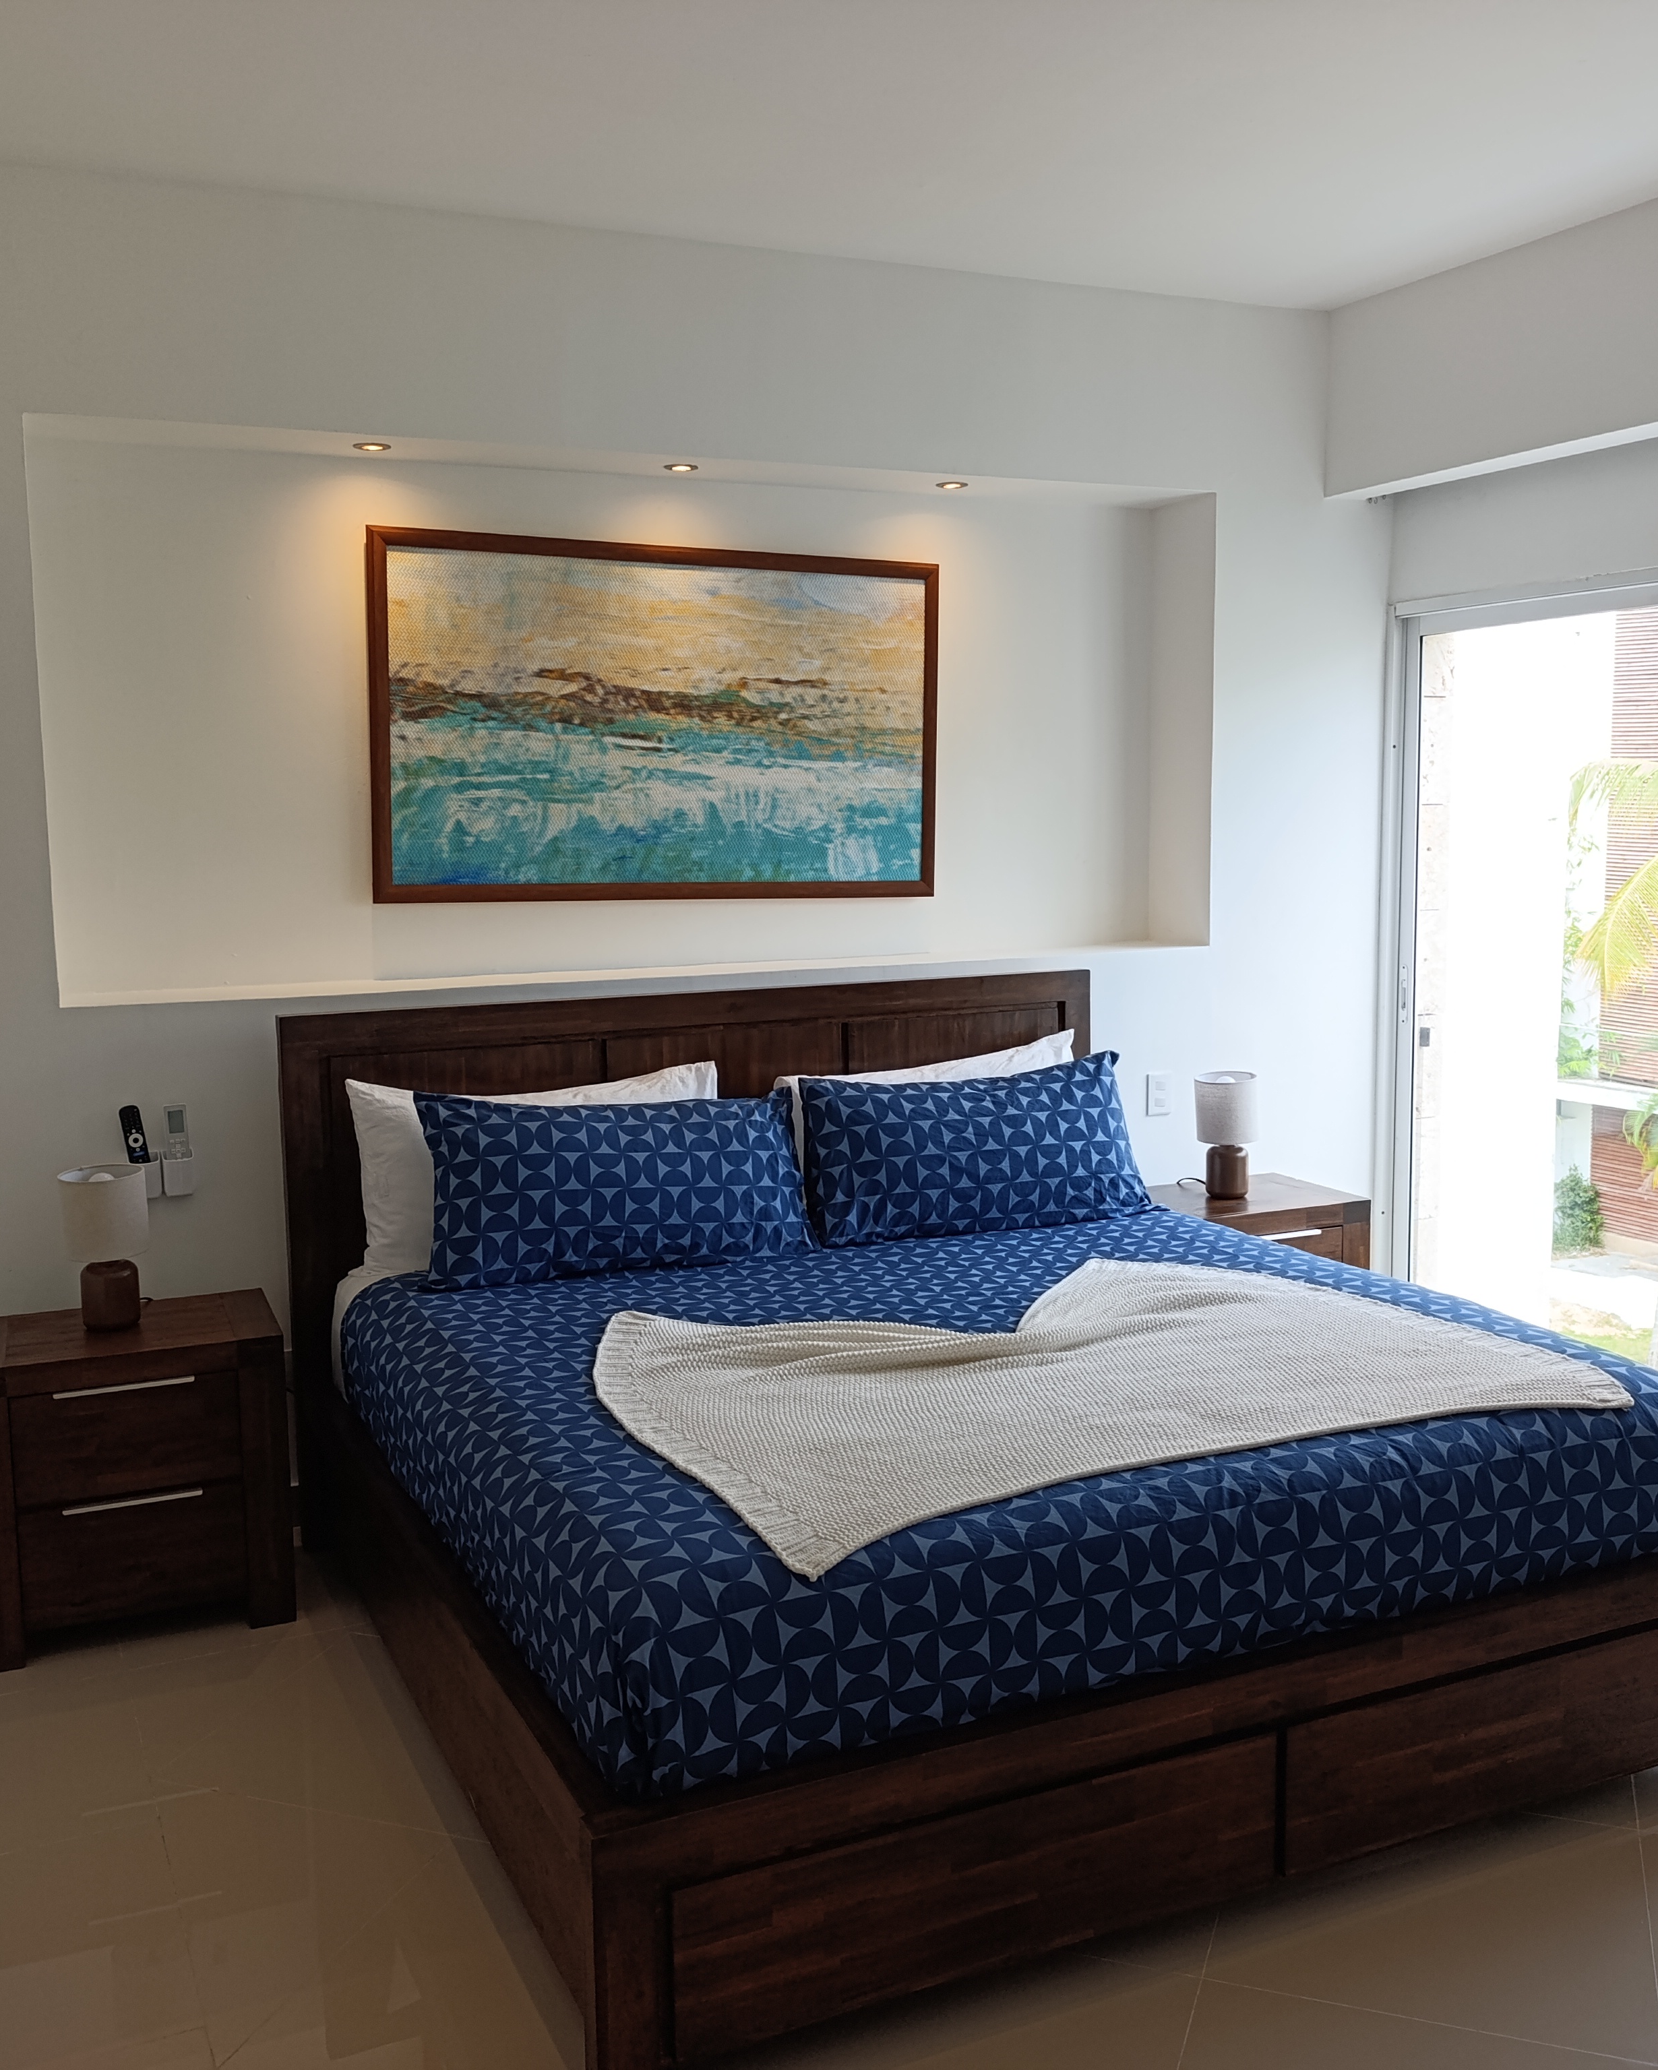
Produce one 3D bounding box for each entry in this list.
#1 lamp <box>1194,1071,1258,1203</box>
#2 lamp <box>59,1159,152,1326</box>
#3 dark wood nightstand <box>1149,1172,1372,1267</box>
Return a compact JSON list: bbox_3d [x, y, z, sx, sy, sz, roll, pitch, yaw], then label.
[{"bbox_3d":[1.058,0.272,4.858,0.164,0.319,0.164,-1,8,0],"label":"lamp"},{"bbox_3d":[-1.487,0.442,3.772,0.168,0.319,0.168,-4,8,-24],"label":"lamp"},{"bbox_3d":[1.075,0.732,4.904,0.600,0.604,0.396,-4,8,-25],"label":"dark wood nightstand"}]

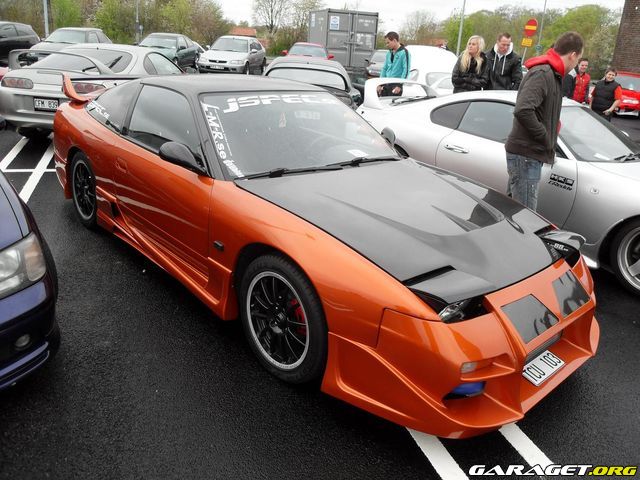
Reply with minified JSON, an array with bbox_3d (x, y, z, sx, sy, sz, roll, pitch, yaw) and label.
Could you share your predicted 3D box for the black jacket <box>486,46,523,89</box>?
[{"bbox_3d":[2.323,-2.135,6.780,0.540,0.750,0.330,12,23,19],"label":"black jacket"}]

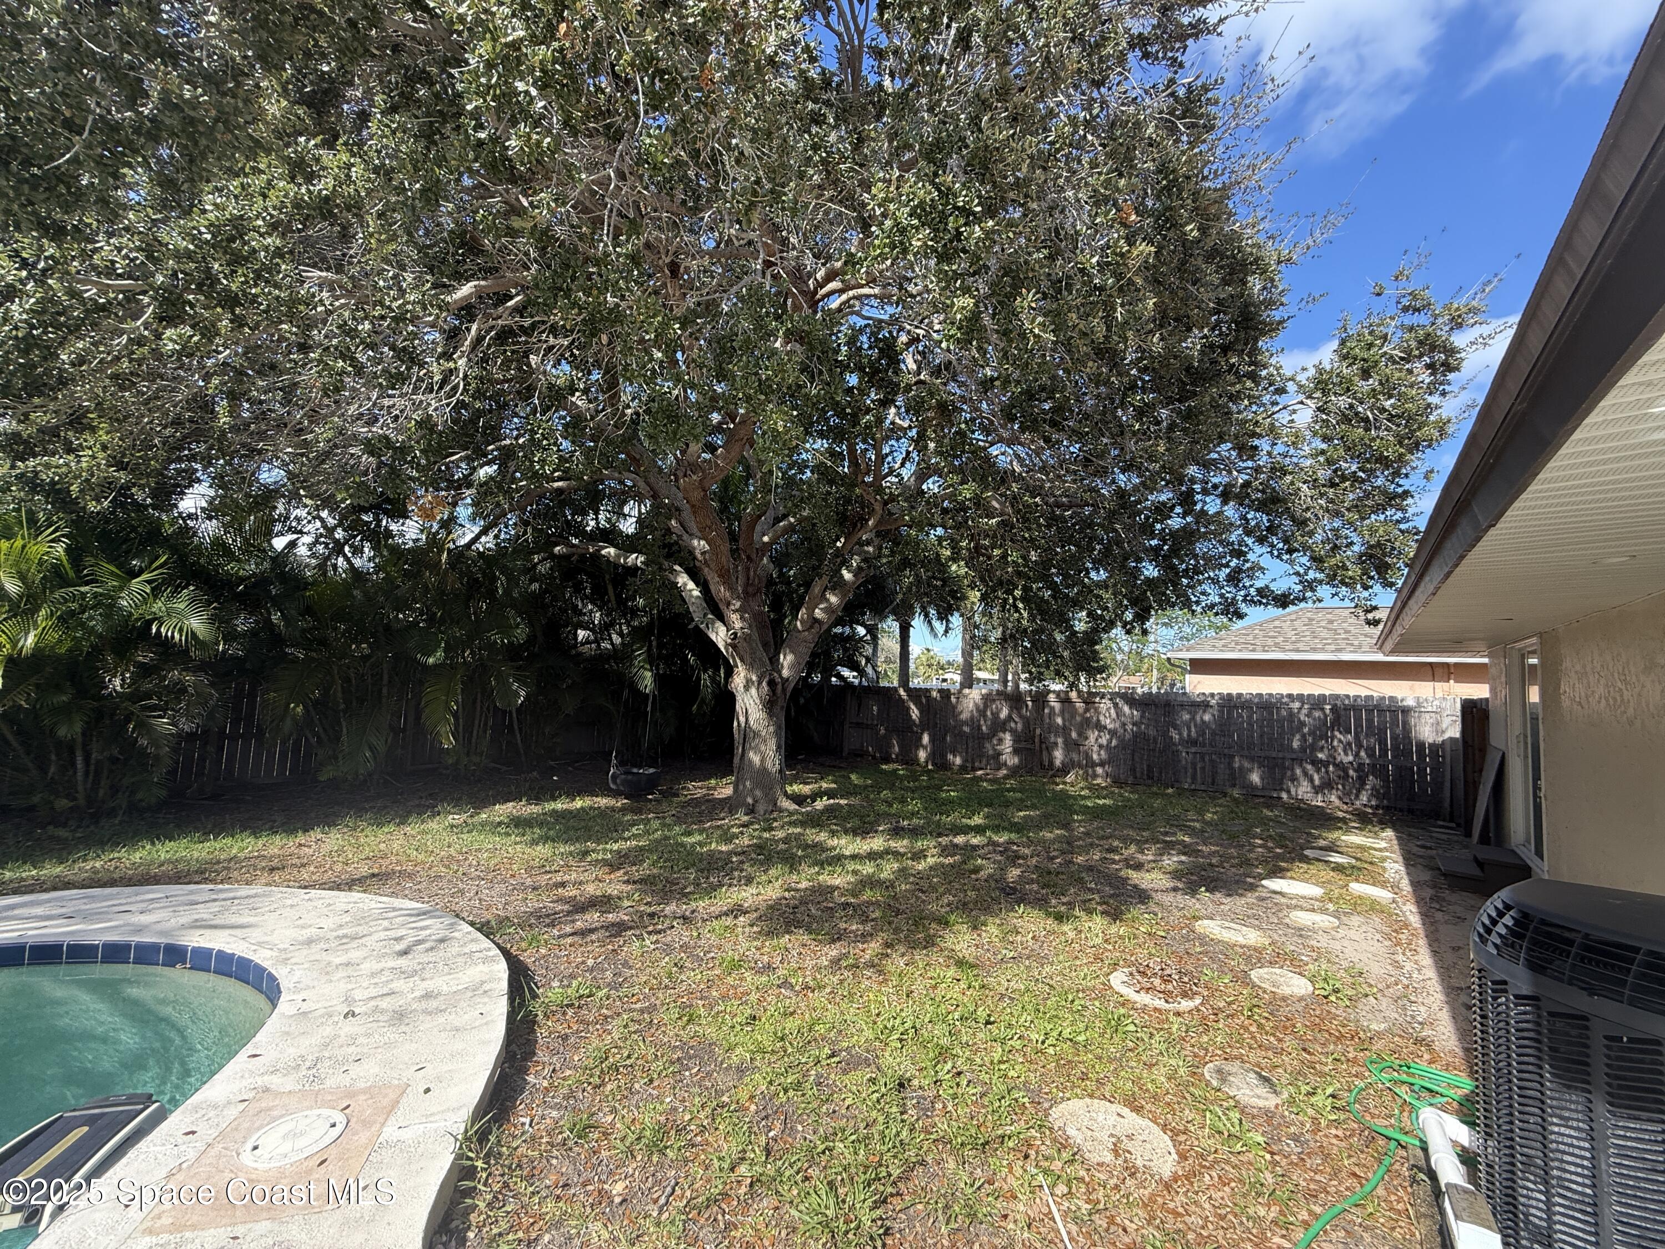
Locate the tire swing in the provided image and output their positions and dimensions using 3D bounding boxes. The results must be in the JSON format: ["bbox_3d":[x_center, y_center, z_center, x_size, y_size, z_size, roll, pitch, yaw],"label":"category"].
[{"bbox_3d":[-2.344,1.022,8.200,0.650,2.120,0.650,3,-4,0],"label":"tire swing"}]

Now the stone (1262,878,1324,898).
[{"bbox_3d":[3.862,2.234,5.653,0.440,0.055,0.440,3,-4,0],"label":"stone"}]

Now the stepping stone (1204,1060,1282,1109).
[{"bbox_3d":[1.690,1.907,2.758,0.300,0.055,0.300,3,-4,0],"label":"stepping stone"}]

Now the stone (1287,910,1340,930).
[{"bbox_3d":[3.462,2.152,4.838,0.315,0.055,0.315,3,-4,0],"label":"stone"}]

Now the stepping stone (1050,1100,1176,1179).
[{"bbox_3d":[0.995,1.845,2.390,0.430,0.055,0.430,3,-4,0],"label":"stepping stone"}]

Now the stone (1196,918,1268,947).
[{"bbox_3d":[2.668,2.088,4.504,0.430,0.055,0.430,3,-4,0],"label":"stone"}]

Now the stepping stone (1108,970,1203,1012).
[{"bbox_3d":[1.728,1.973,3.604,0.440,0.055,0.440,3,-4,0],"label":"stepping stone"}]

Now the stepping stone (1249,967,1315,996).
[{"bbox_3d":[2.513,2.024,3.760,0.310,0.055,0.310,3,-4,0],"label":"stepping stone"}]

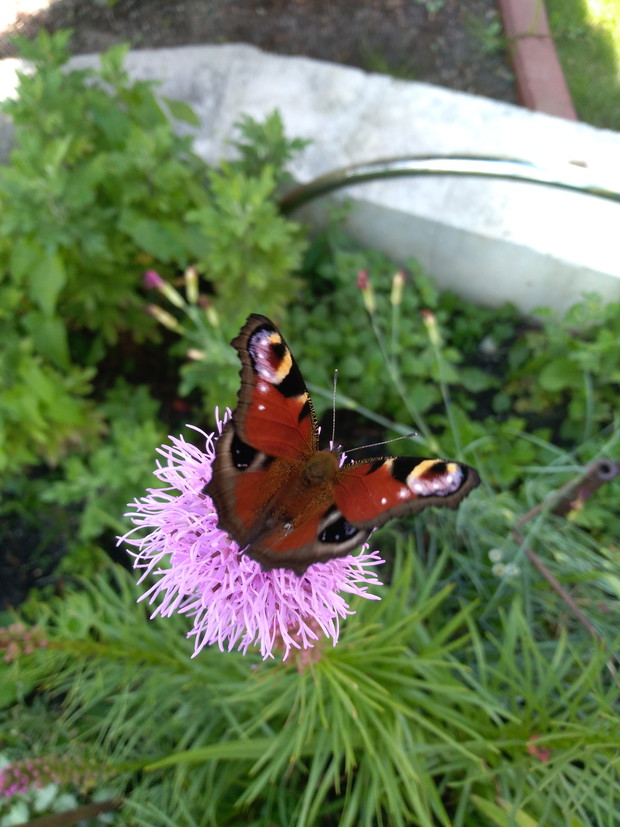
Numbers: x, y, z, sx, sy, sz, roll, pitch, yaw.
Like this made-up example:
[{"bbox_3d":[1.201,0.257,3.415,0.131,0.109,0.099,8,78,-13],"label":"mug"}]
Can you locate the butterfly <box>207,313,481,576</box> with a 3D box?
[{"bbox_3d":[0.002,0.008,0.115,0.051,0.021,0.039,37,60,13],"label":"butterfly"}]

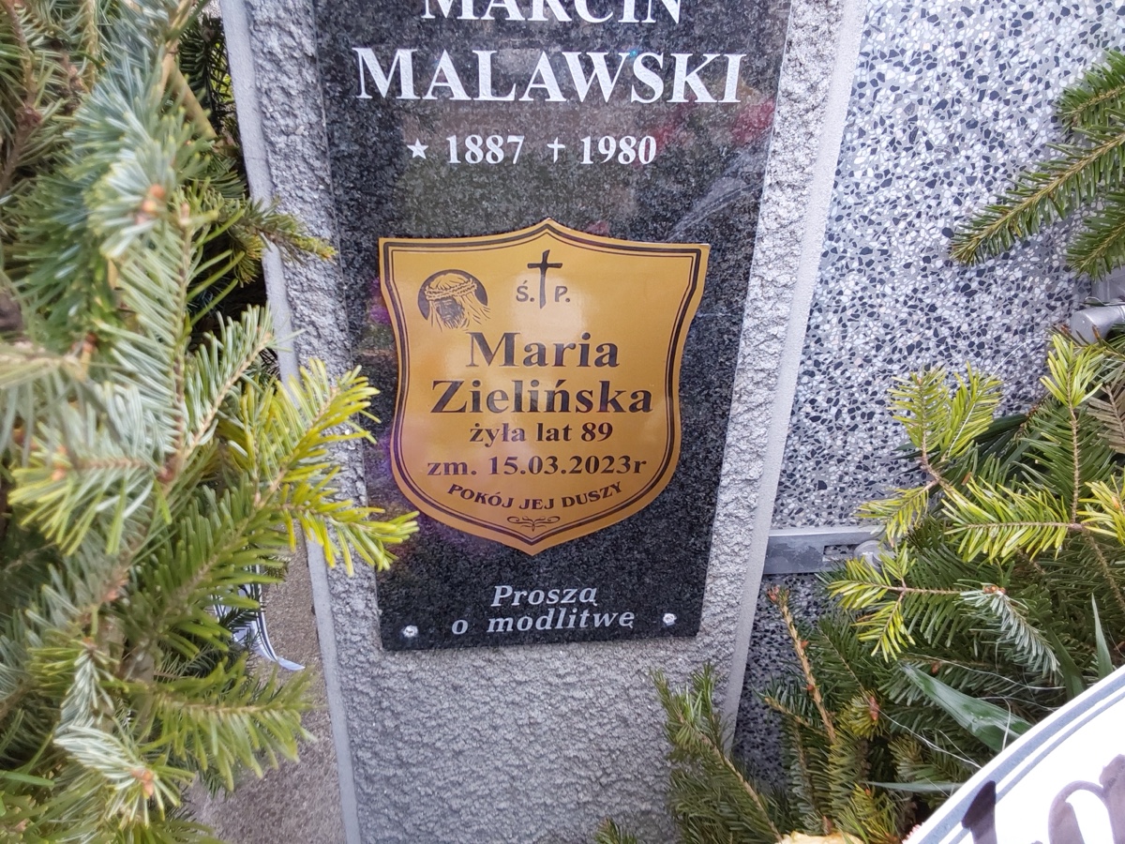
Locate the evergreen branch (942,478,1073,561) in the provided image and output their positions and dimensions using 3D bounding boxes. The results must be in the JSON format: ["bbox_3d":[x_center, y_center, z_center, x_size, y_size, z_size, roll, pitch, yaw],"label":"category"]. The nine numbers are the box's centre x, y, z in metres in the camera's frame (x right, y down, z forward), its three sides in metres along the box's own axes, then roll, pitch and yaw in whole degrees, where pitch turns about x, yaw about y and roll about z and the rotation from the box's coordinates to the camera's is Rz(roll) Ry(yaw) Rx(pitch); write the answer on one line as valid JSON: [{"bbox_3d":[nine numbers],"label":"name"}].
[{"bbox_3d":[0.313,0.070,0.635,0.091,0.054,0.030,1,-9,-6],"label":"evergreen branch"}]

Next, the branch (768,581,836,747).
[{"bbox_3d":[0.194,0.198,0.733,0.018,0.150,0.018,-19,18,14],"label":"branch"}]

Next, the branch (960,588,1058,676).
[{"bbox_3d":[0.323,0.149,0.655,0.036,0.084,0.026,-45,21,6],"label":"branch"}]

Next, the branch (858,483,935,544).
[{"bbox_3d":[0.245,0.065,0.665,0.052,0.020,0.034,-33,72,-11],"label":"branch"}]

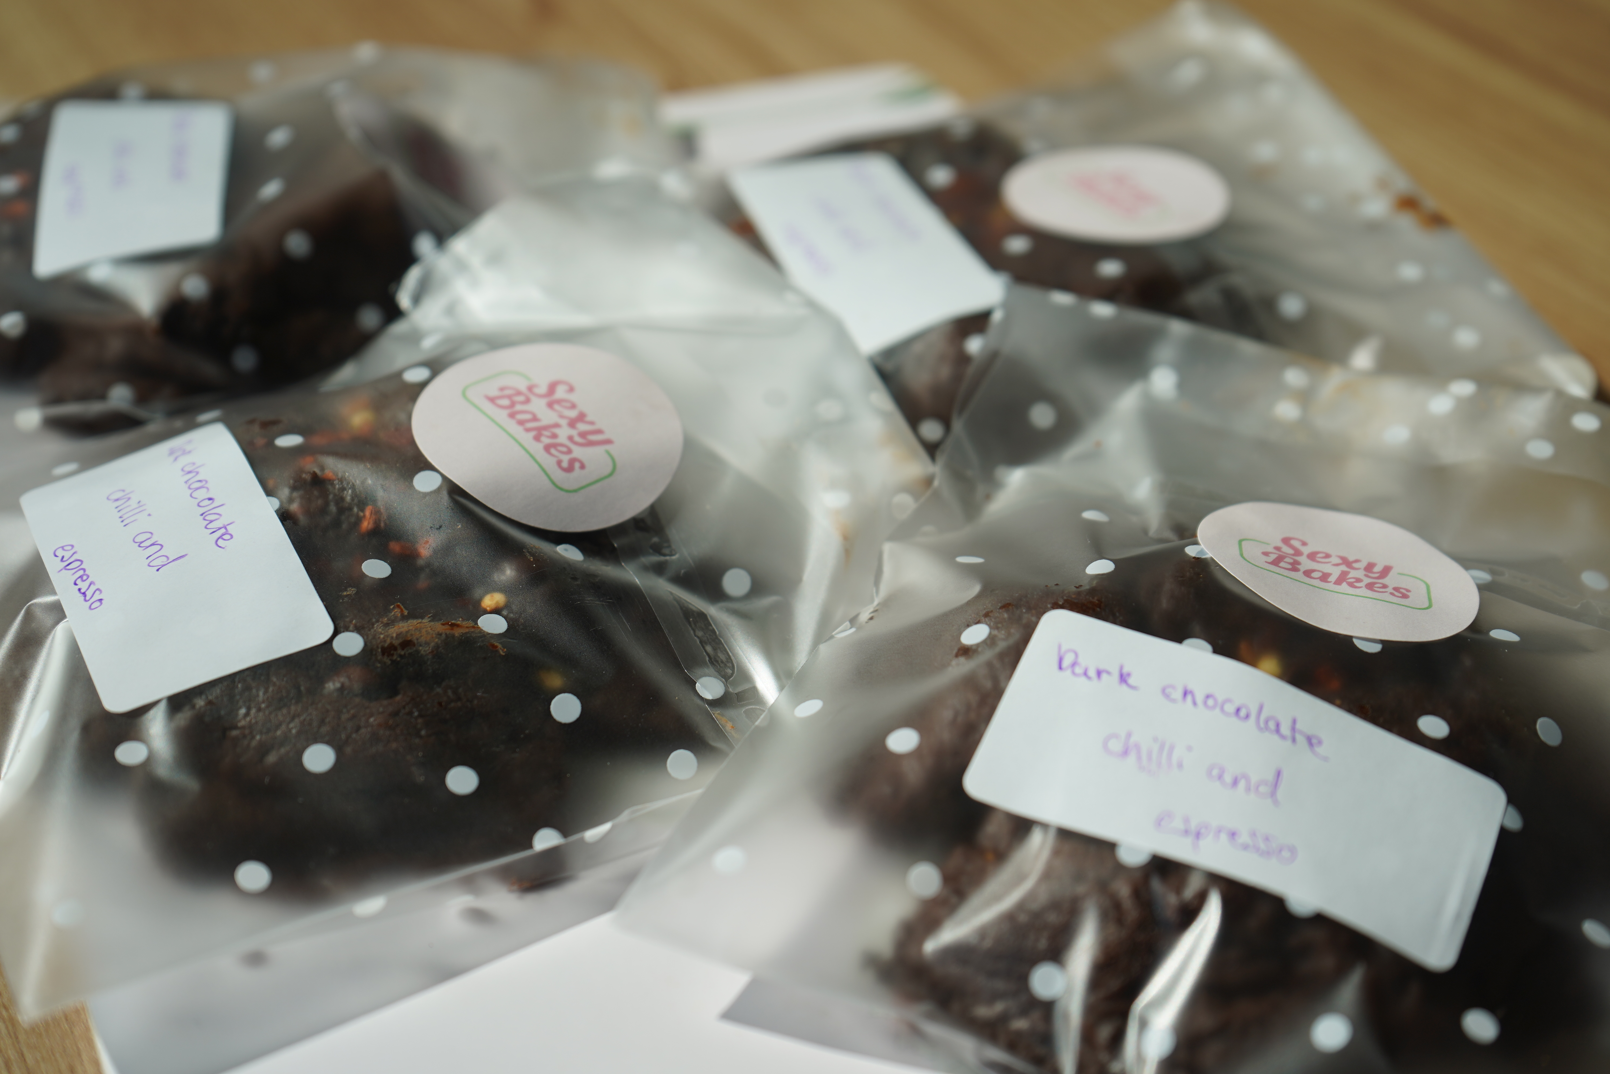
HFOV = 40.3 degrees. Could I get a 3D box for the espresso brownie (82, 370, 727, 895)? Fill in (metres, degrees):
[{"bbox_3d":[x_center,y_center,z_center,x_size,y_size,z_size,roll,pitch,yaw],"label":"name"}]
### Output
[{"bbox_3d":[-0.060,0.012,0.338,0.085,0.033,0.074,-12,40,-14],"label":"espresso brownie"}]

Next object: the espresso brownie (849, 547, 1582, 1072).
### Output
[{"bbox_3d":[0.058,0.039,0.303,0.086,0.033,0.074,12,40,14],"label":"espresso brownie"}]

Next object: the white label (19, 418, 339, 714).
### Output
[{"bbox_3d":[-0.093,0.003,0.322,0.033,0.002,0.062,-22,40,-17],"label":"white label"}]

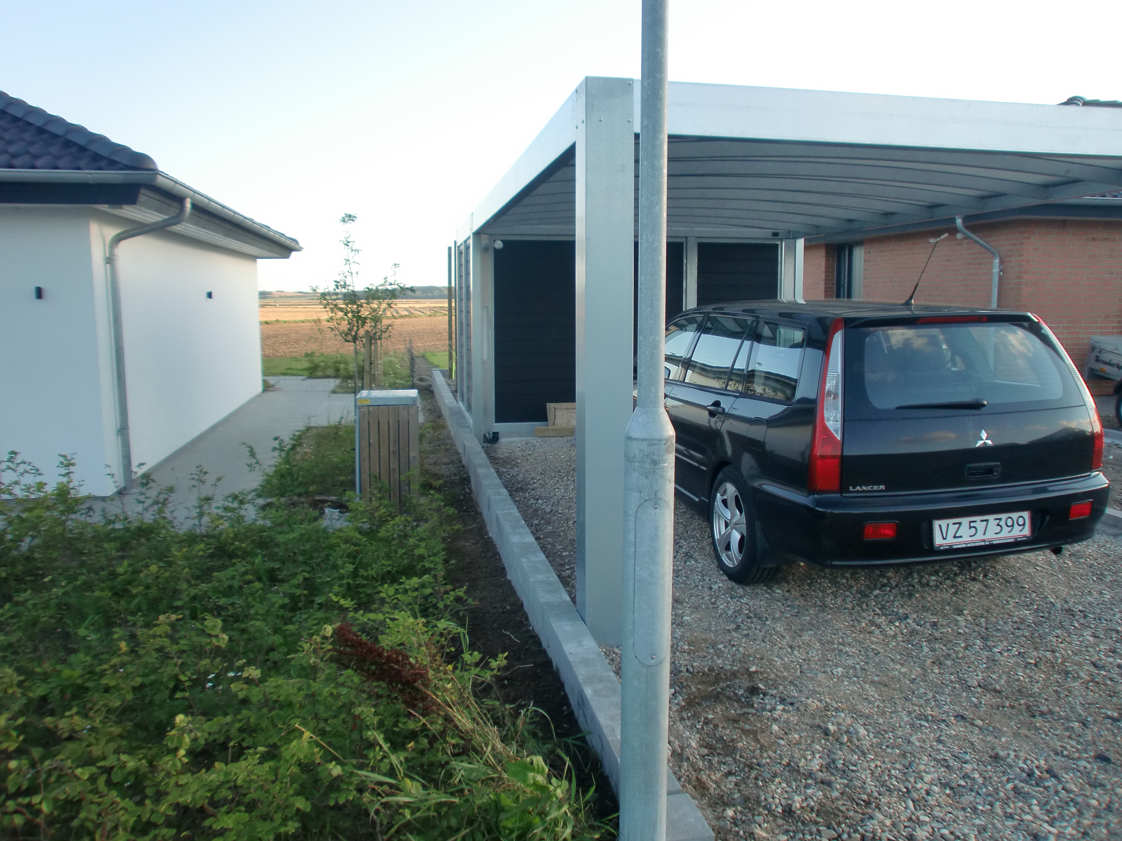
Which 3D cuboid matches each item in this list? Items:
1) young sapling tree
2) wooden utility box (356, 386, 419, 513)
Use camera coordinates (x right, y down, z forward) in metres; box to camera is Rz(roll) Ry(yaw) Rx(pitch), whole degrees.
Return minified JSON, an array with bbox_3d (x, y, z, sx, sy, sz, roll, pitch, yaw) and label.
[{"bbox_3d":[-1.985,-0.797,8.517,0.900,2.500,0.850,-1,9,-10],"label":"young sapling tree"},{"bbox_3d":[-1.419,0.251,6.983,0.480,0.940,0.480,-1,9,-10],"label":"wooden utility box"}]

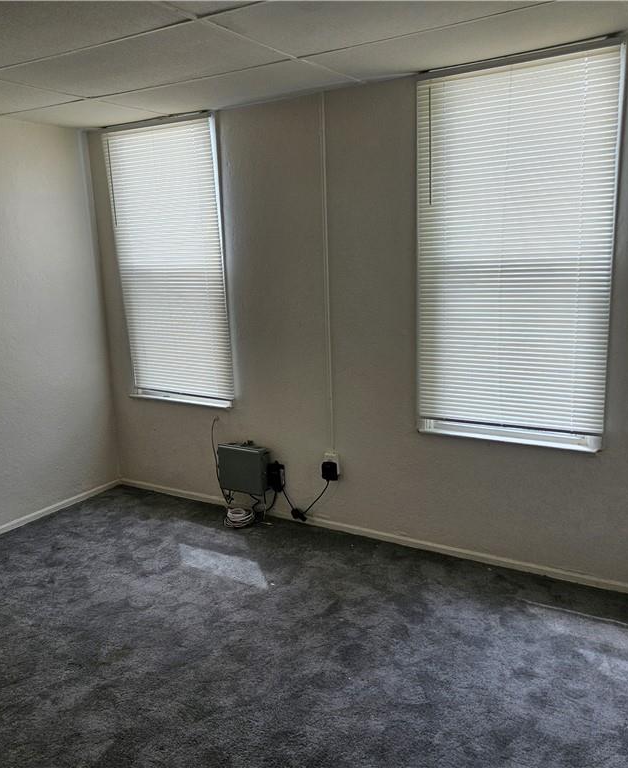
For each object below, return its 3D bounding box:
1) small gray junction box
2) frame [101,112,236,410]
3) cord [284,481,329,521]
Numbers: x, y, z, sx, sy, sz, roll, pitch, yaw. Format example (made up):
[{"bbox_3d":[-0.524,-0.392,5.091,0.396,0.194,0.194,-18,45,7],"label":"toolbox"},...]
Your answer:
[{"bbox_3d":[-0.408,0.507,4.021,0.308,0.265,0.095,5,13,31],"label":"small gray junction box"},{"bbox_3d":[-0.881,-0.716,4.113,0.860,1.635,0.060,5,13,31],"label":"frame"},{"bbox_3d":[-0.046,0.654,3.831,0.285,0.250,0.060,5,13,31],"label":"cord"}]

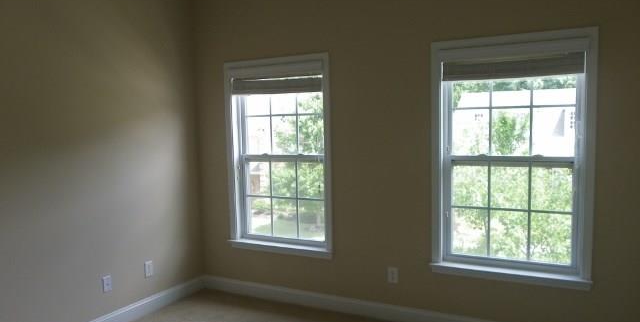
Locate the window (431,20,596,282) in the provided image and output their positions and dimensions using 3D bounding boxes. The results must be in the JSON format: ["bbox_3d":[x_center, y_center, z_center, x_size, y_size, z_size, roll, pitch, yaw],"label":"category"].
[{"bbox_3d":[1.241,-0.005,3.167,1.030,1.610,0.120,1,5,28],"label":"window"}]

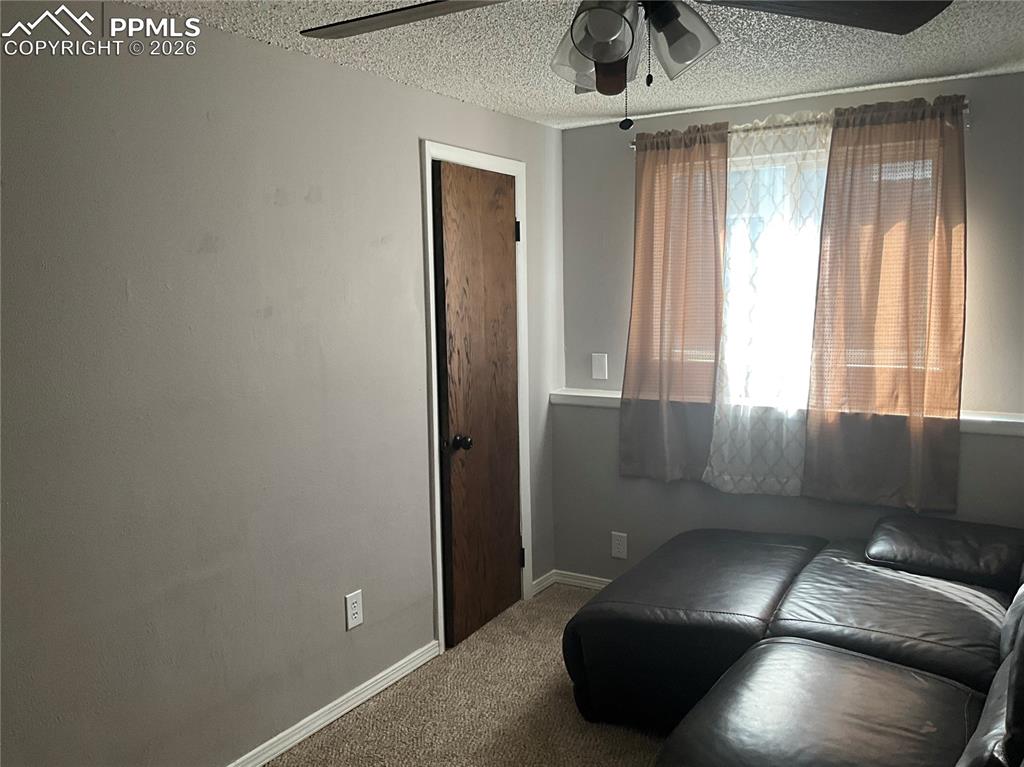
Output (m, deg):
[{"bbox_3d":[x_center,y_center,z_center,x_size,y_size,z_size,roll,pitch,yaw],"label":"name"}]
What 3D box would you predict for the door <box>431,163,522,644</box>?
[{"bbox_3d":[-0.138,0.085,3.782,0.045,2.010,0.615,3,8,29],"label":"door"}]

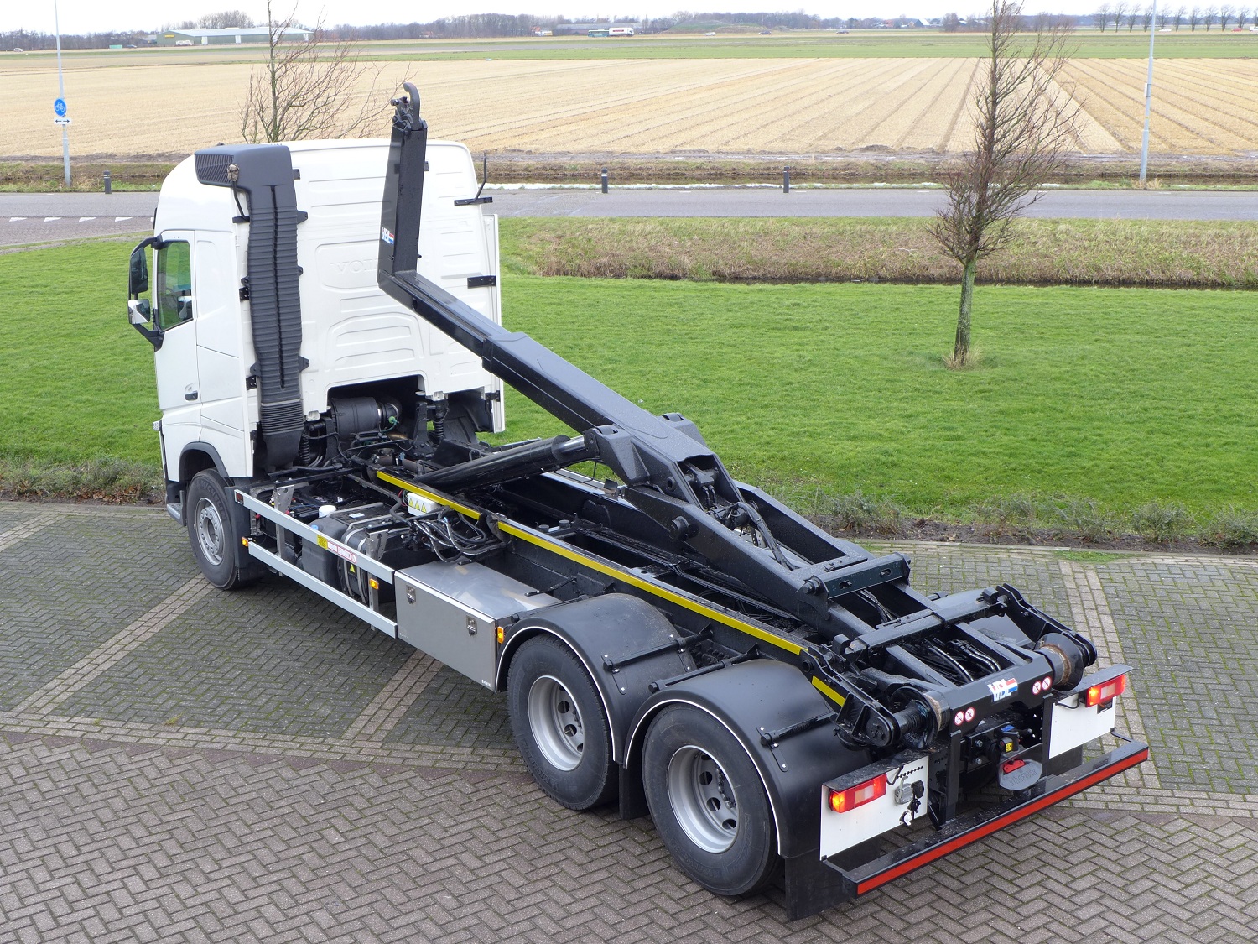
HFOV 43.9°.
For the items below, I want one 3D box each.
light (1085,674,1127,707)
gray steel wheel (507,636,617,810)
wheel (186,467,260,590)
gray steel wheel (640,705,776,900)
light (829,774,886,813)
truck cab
[{"bbox_3d":[2.740,1.255,9.060,0.347,0.123,0.088,-13,19,-36],"label":"light"},{"bbox_3d":[-0.338,1.512,9.690,0.320,1.082,1.082,-13,19,-36],"label":"gray steel wheel"},{"bbox_3d":[-3.524,0.489,13.706,0.340,1.082,1.082,-13,19,-36],"label":"wheel"},{"bbox_3d":[0.512,1.777,8.648,0.320,1.082,1.082,-13,19,-36],"label":"gray steel wheel"},{"bbox_3d":[1.156,1.606,7.859,0.330,0.125,0.088,-13,19,-36],"label":"light"},{"bbox_3d":[-2.832,-1.228,14.004,2.720,3.420,2.420,-13,19,-36],"label":"truck cab"}]

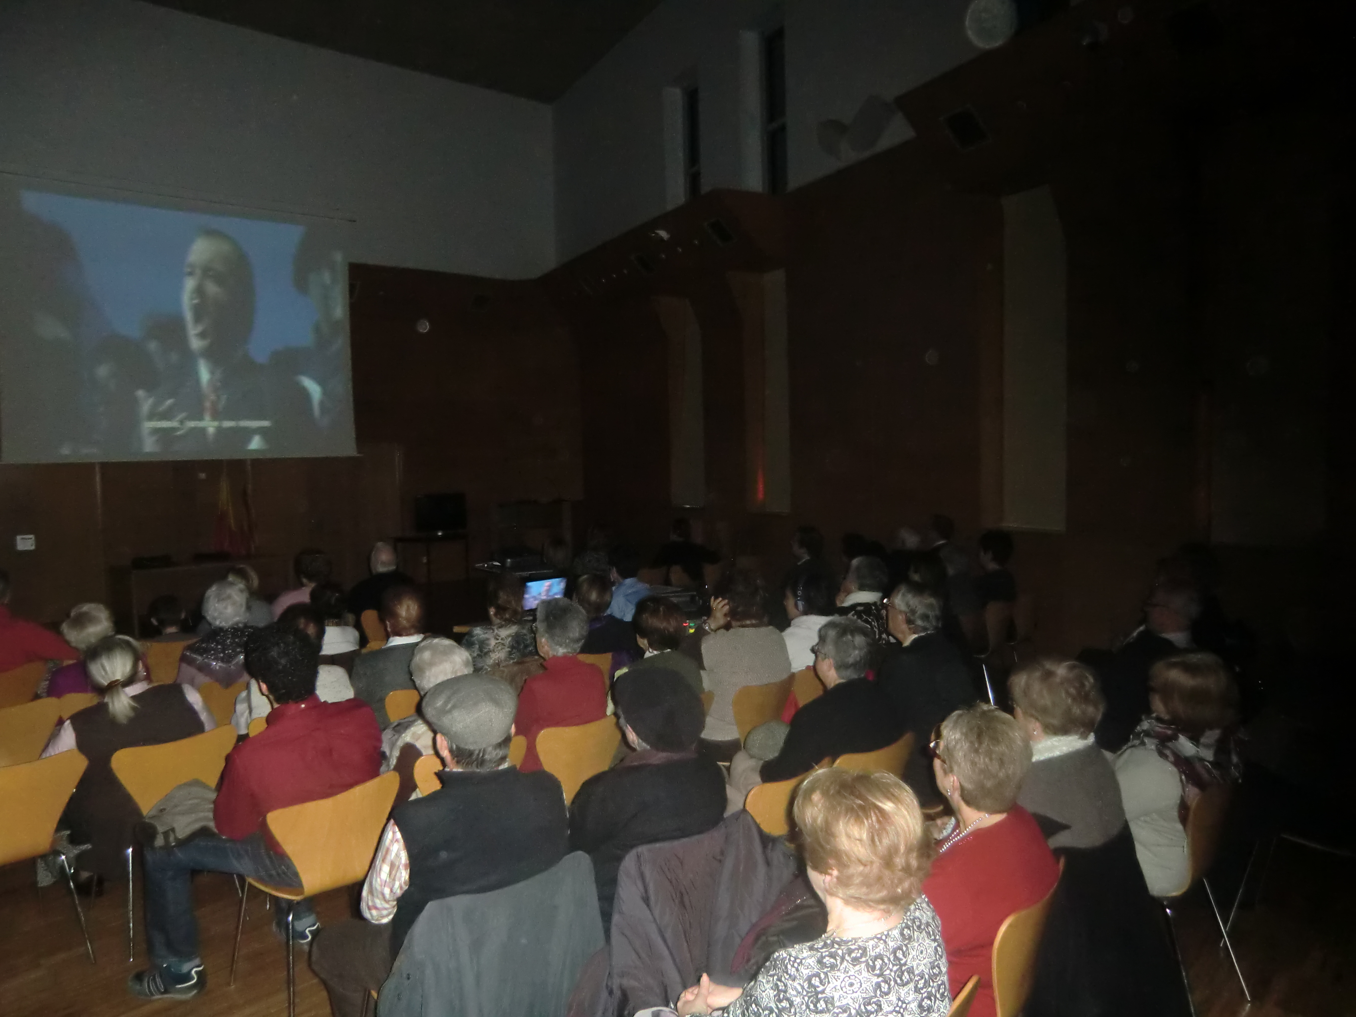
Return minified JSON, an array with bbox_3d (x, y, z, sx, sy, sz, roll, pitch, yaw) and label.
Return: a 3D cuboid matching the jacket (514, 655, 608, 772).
[{"bbox_3d":[-0.456,0.856,3.710,0.425,0.579,0.290,-3,4,-35],"label":"jacket"}]

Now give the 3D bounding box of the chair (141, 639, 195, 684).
[{"bbox_3d":[-3.304,1.185,6.027,0.480,0.790,0.520,-4,4,-42],"label":"chair"}]

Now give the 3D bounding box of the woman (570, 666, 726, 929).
[{"bbox_3d":[-0.217,1.060,2.933,0.540,1.230,0.820,-4,4,-39],"label":"woman"}]

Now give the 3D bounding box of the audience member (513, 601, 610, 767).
[{"bbox_3d":[-0.563,0.968,3.909,0.482,1.226,0.743,-3,4,-35],"label":"audience member"}]

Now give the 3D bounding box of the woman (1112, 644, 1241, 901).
[{"bbox_3d":[1.374,1.007,3.133,0.521,1.148,0.743,-4,4,-43],"label":"woman"}]

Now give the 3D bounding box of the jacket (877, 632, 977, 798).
[{"bbox_3d":[0.968,0.826,3.806,0.420,0.660,0.490,2,4,45],"label":"jacket"}]

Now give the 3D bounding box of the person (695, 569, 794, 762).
[{"bbox_3d":[0.154,0.911,4.507,0.502,1.245,0.743,-4,4,-38],"label":"person"}]

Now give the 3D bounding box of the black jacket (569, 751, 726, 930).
[{"bbox_3d":[-0.066,0.933,2.532,0.454,0.598,0.328,-4,4,-37],"label":"black jacket"}]

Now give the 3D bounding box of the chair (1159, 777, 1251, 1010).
[{"bbox_3d":[1.514,1.208,3.036,0.473,0.762,0.511,-4,4,-43],"label":"chair"}]

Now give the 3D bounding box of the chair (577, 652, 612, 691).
[{"bbox_3d":[-0.551,1.152,5.386,0.480,0.790,0.520,-4,4,-40],"label":"chair"}]

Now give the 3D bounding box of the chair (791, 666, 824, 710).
[{"bbox_3d":[0.607,1.151,4.878,0.480,0.790,0.520,-4,4,-41],"label":"chair"}]

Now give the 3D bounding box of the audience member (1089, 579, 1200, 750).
[{"bbox_3d":[1.971,0.922,4.253,0.800,1.250,0.520,2,4,44],"label":"audience member"}]

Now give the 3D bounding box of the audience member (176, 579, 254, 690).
[{"bbox_3d":[-2.402,0.986,4.962,0.520,1.260,0.800,-4,4,-36],"label":"audience member"}]

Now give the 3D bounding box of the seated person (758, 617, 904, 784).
[{"bbox_3d":[0.415,0.984,3.533,0.550,1.206,0.743,-4,4,-42],"label":"seated person"}]

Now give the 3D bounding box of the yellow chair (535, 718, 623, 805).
[{"bbox_3d":[-0.513,1.231,3.948,0.480,0.790,0.520,-4,4,-40],"label":"yellow chair"}]

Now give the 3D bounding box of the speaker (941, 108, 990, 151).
[{"bbox_3d":[2.311,-3.053,7.508,0.320,0.080,0.310,43,-18,-23],"label":"speaker"}]

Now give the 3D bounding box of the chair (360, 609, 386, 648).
[{"bbox_3d":[-2.099,1.074,6.713,0.473,0.762,0.511,-3,4,-35],"label":"chair"}]

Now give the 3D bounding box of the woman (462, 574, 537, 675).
[{"bbox_3d":[-1.052,0.950,5.190,0.500,1.240,0.800,-4,4,-38],"label":"woman"}]

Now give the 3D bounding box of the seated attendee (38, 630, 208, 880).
[{"bbox_3d":[-2.129,1.039,3.703,0.579,1.168,0.743,-4,4,-37],"label":"seated attendee"}]

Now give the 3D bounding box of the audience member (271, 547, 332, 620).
[{"bbox_3d":[-2.445,0.894,6.184,0.480,1.310,0.780,-4,4,-36],"label":"audience member"}]

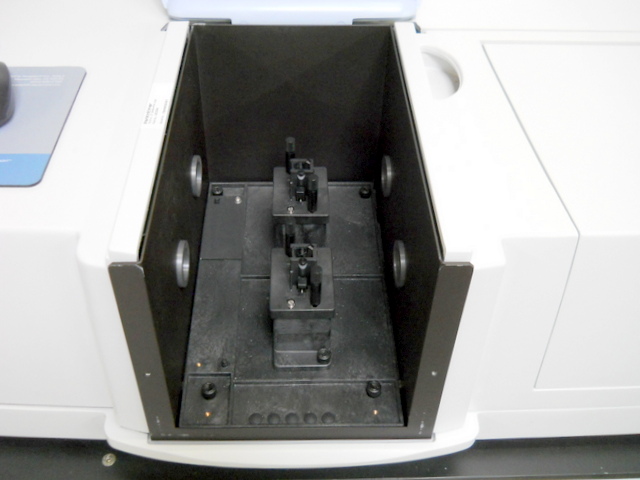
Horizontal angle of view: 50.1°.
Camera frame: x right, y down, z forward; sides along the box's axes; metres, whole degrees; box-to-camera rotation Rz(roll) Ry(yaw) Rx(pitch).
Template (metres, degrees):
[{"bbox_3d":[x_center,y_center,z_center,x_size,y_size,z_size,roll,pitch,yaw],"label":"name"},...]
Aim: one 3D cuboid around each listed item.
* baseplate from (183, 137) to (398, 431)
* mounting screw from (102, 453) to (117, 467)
[{"bbox_3d":[-0.026,0.011,0.651,0.190,0.110,0.312,0,45,-2],"label":"baseplate"},{"bbox_3d":[-0.191,0.200,0.621,0.013,0.005,0.013,0,45,-2],"label":"mounting screw"}]

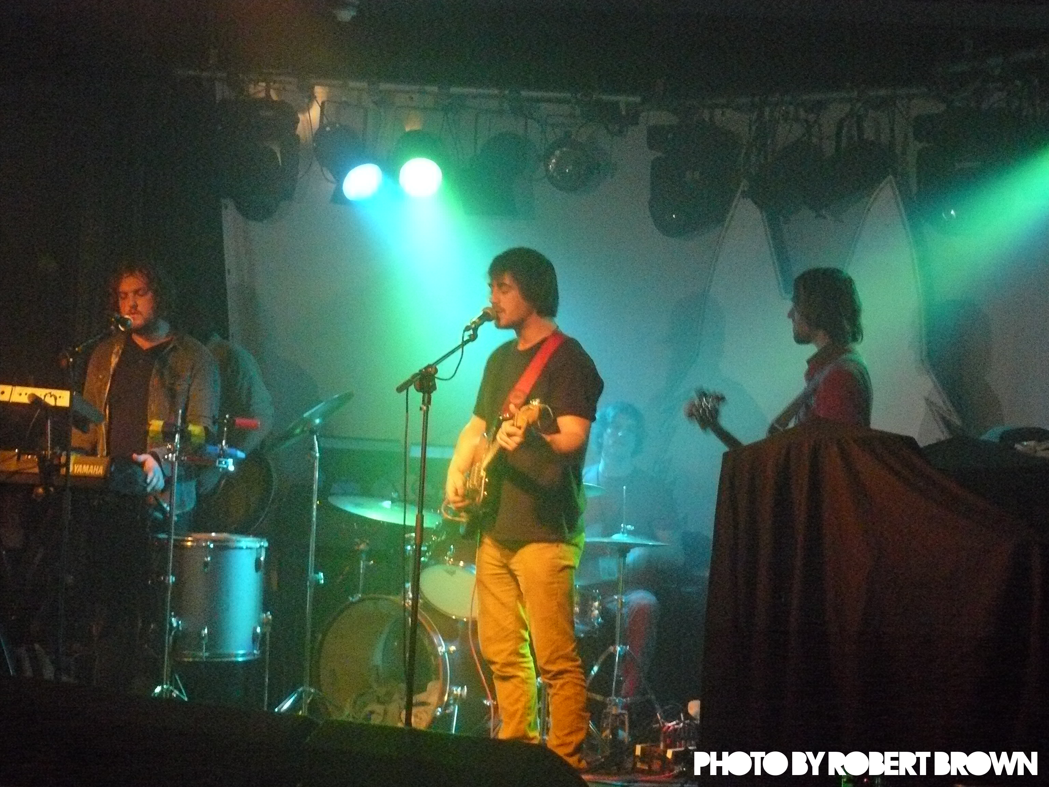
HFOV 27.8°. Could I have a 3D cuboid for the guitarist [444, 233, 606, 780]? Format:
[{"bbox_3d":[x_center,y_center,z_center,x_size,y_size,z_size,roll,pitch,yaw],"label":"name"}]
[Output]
[{"bbox_3d":[0.016,0.377,7.176,0.450,1.770,0.520,5,-5,-42],"label":"guitarist"}]

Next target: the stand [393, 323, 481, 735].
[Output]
[{"bbox_3d":[-0.330,0.497,6.947,0.550,1.480,0.480,5,-5,-38],"label":"stand"}]

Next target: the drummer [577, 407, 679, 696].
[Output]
[{"bbox_3d":[0.395,0.697,8.642,0.600,1.340,0.750,0,-4,24],"label":"drummer"}]

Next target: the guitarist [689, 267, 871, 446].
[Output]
[{"bbox_3d":[0.957,0.423,7.506,0.550,1.780,0.600,2,-4,-8],"label":"guitarist"}]

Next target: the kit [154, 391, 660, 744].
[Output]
[{"bbox_3d":[-0.445,0.647,8.342,1.950,1.350,1.300,0,-4,22],"label":"kit"}]

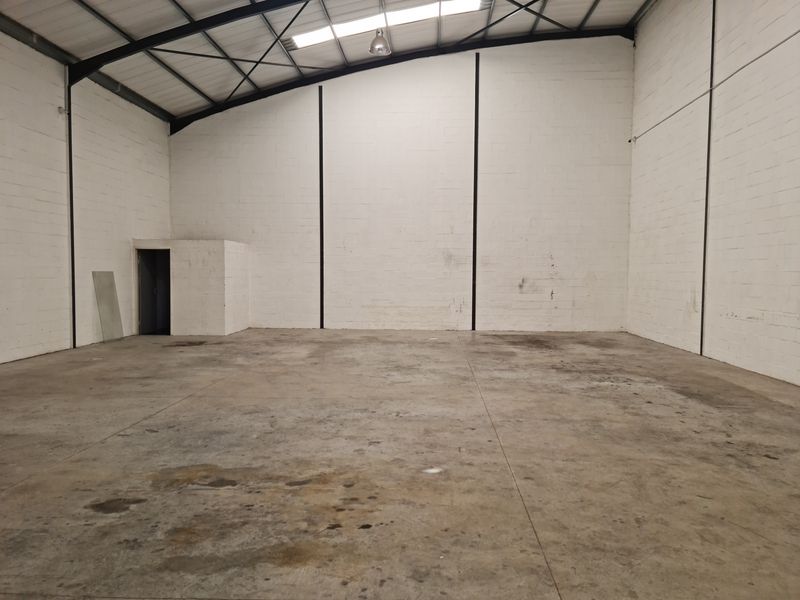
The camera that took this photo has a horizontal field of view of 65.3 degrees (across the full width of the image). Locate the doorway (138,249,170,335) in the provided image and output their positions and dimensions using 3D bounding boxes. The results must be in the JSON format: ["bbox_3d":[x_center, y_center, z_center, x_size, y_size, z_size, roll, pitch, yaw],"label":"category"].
[{"bbox_3d":[-5.776,-0.184,14.786,0.790,2.017,0.150,1,3,3],"label":"doorway"}]

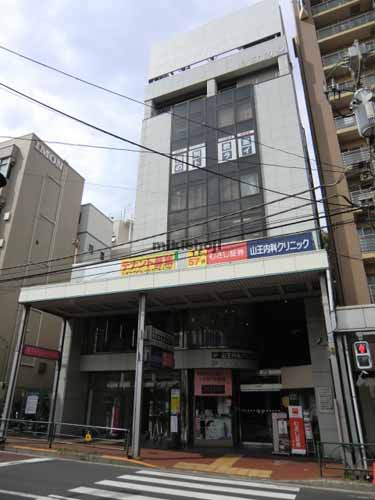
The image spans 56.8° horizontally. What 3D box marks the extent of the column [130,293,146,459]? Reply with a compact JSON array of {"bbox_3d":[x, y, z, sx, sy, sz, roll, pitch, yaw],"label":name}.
[{"bbox_3d":[-1.895,4.719,13.811,0.220,6.135,0.220,-8,-24,21],"label":"column"}]

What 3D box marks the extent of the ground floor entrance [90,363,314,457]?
[{"bbox_3d":[0.143,7.071,15.797,10.575,3.300,1.300,-8,-24,21],"label":"ground floor entrance"}]

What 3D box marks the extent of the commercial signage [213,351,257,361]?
[{"bbox_3d":[2.052,4.717,15.473,1.980,0.330,0.100,-8,-24,21],"label":"commercial signage"}]

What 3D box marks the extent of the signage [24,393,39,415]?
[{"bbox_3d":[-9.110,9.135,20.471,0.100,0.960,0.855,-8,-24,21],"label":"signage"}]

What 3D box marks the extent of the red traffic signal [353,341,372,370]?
[{"bbox_3d":[5.283,3.185,10.456,0.390,0.780,0.220,-8,-24,21],"label":"red traffic signal"}]

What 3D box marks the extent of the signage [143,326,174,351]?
[{"bbox_3d":[-1.246,4.035,15.642,0.370,0.750,2.250,-8,-24,21],"label":"signage"}]

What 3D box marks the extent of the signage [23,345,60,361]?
[{"bbox_3d":[-9.035,6.520,21.684,0.200,0.630,3.150,-8,-24,21],"label":"signage"}]

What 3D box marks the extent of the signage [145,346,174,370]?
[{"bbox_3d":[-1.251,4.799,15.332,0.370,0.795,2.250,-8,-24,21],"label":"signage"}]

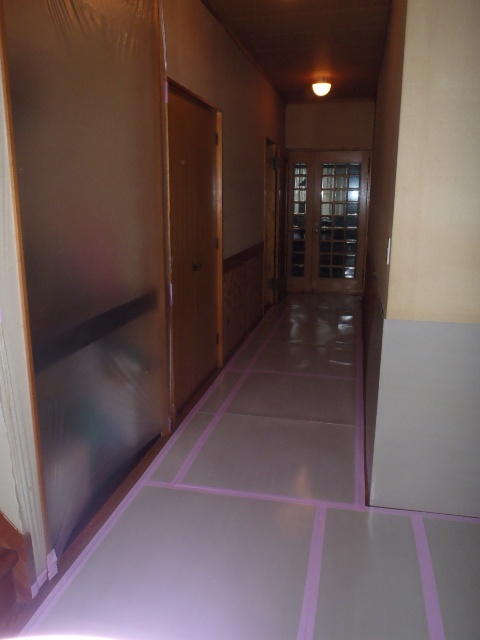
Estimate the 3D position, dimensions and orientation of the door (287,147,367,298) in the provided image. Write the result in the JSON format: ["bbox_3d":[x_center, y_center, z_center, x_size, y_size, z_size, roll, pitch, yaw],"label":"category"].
[{"bbox_3d":[1.248,-1.391,7.533,1.130,2.080,0.120,3,14,12],"label":"door"}]

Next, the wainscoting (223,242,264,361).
[{"bbox_3d":[0.070,-0.279,5.369,0.040,0.890,2.030,3,14,12],"label":"wainscoting"}]

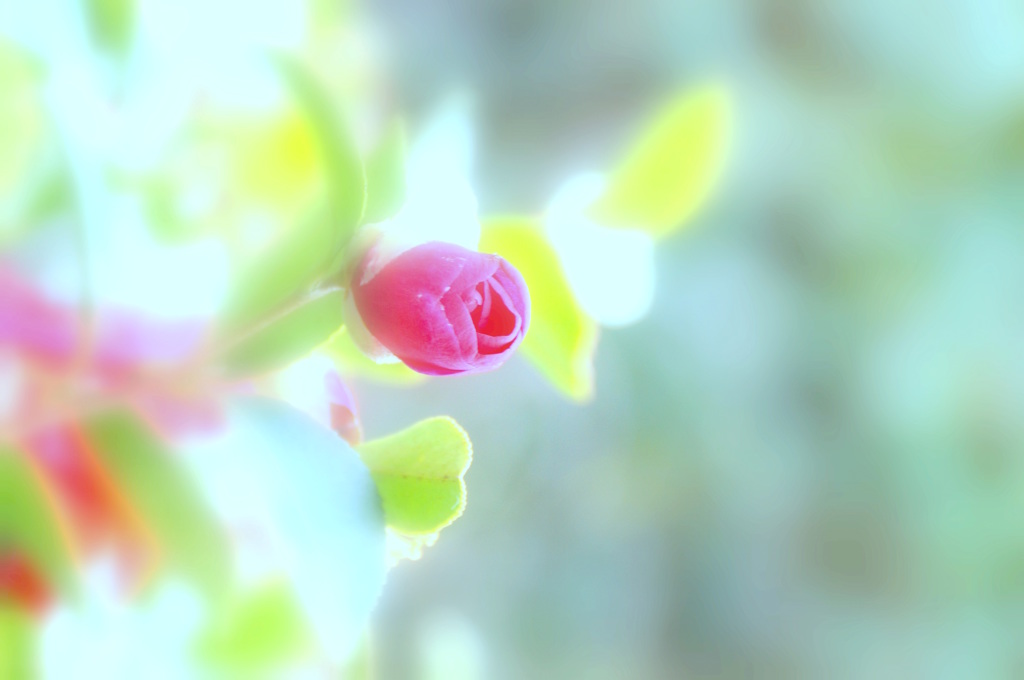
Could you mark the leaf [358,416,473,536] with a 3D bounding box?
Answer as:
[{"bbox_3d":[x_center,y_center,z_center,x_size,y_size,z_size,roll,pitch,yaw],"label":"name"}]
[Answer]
[{"bbox_3d":[-0.018,0.024,1.500,0.025,0.021,0.008,0,0,-19],"label":"leaf"}]

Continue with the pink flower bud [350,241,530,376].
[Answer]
[{"bbox_3d":[-0.013,-0.006,1.500,0.033,0.023,0.023,6,0,36],"label":"pink flower bud"}]

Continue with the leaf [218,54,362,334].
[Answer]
[{"bbox_3d":[-0.040,-0.025,1.510,0.026,0.049,0.016,0,0,-27],"label":"leaf"}]

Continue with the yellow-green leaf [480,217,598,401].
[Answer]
[{"bbox_3d":[0.004,-0.005,1.530,0.018,0.036,0.008,-27,0,-10],"label":"yellow-green leaf"}]

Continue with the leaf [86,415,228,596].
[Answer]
[{"bbox_3d":[-0.065,0.030,1.560,0.017,0.040,0.010,-34,0,-9],"label":"leaf"}]

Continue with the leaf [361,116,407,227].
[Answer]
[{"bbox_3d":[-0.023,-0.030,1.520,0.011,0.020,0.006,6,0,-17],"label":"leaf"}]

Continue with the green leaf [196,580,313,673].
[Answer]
[{"bbox_3d":[-0.047,0.052,1.560,0.021,0.017,0.010,0,0,0],"label":"green leaf"}]

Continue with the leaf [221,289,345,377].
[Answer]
[{"bbox_3d":[-0.041,-0.001,1.510,0.025,0.011,0.009,-23,-6,-5],"label":"leaf"}]

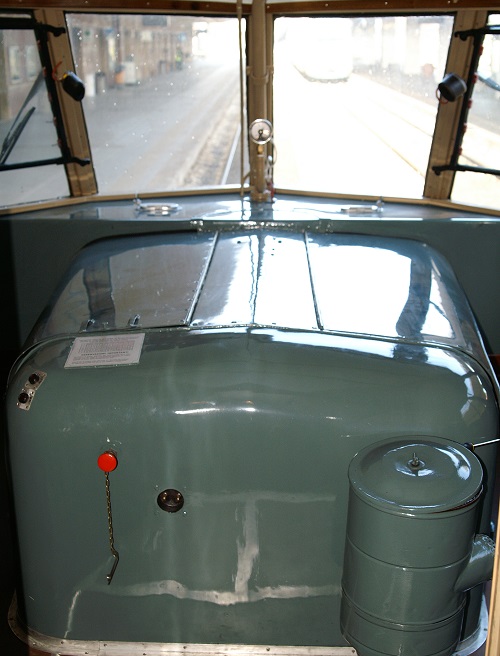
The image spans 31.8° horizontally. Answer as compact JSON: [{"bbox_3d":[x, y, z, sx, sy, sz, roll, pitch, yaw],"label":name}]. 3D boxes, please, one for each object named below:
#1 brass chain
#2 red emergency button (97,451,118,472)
[{"bbox_3d":[-0.329,0.475,2.083,0.032,0.313,0.018,0,20,1],"label":"brass chain"},{"bbox_3d":[-0.325,0.302,2.018,0.045,0.045,0.042,0,20,1],"label":"red emergency button"}]

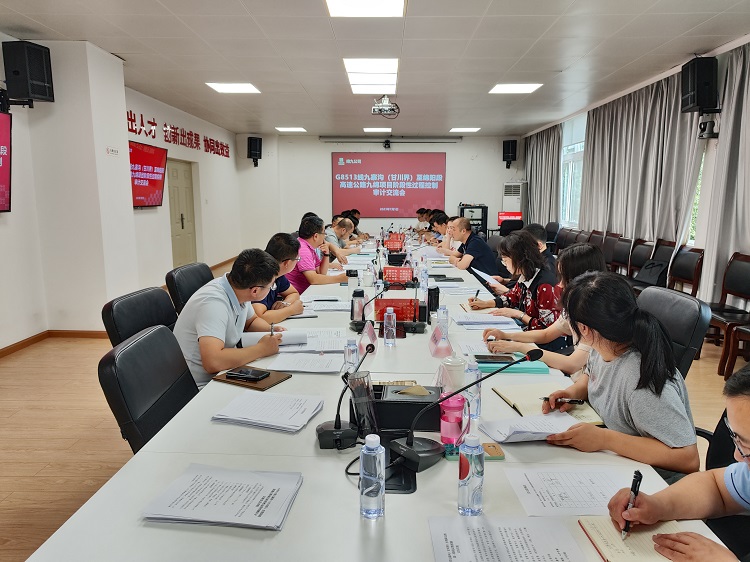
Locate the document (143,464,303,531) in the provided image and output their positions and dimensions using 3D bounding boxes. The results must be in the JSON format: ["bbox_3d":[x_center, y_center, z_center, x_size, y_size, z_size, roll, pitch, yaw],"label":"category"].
[{"bbox_3d":[-0.336,0.493,1.203,0.295,0.014,0.210,2,9,9],"label":"document"}]

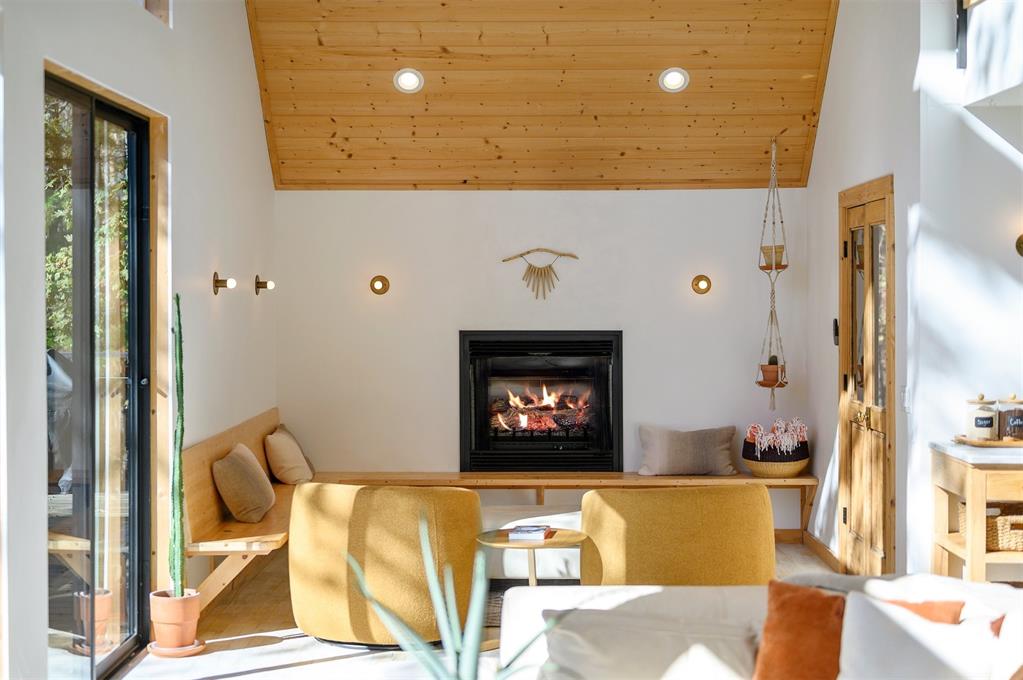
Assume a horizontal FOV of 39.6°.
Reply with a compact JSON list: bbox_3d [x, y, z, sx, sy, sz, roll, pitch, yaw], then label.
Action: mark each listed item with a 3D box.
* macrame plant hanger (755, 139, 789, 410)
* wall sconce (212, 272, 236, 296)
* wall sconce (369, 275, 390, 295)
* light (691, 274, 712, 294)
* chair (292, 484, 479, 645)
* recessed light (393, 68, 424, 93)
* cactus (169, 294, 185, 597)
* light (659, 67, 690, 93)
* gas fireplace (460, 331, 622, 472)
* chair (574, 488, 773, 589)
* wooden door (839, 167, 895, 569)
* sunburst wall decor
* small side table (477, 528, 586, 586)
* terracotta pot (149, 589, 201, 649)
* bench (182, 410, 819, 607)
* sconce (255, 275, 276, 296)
[{"bbox_3d":[1.574,-0.397,8.591,0.200,1.630,0.200,0,2,1],"label":"macrame plant hanger"},{"bbox_3d":[-1.454,-0.286,7.231,0.110,0.121,0.121,0,2,1],"label":"wall sconce"},{"bbox_3d":[-0.822,-0.342,8.858,0.121,0.121,0.110,0,2,1],"label":"wall sconce"},{"bbox_3d":[1.190,-0.343,8.821,0.121,0.121,0.110,0,2,1],"label":"light"},{"bbox_3d":[-0.595,0.998,6.649,0.850,0.730,0.800,1,2,21],"label":"chair"},{"bbox_3d":[-0.605,-1.525,8.352,0.183,0.183,0.030,0,43,1],"label":"recessed light"},{"bbox_3d":[-1.480,0.460,6.271,0.080,1.320,0.080,0,2,1],"label":"cactus"},{"bbox_3d":[0.956,-1.525,8.328,0.183,0.183,0.030,0,43,1],"label":"light"},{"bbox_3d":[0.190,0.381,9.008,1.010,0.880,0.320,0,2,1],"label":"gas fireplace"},{"bbox_3d":[0.771,0.995,6.551,0.850,0.730,0.800,-1,2,-19],"label":"chair"},{"bbox_3d":[1.840,0.265,7.261,0.090,2.112,1.168,0,2,1],"label":"wooden door"},{"bbox_3d":[0.184,-0.416,8.872,0.477,0.323,0.030,0,2,1],"label":"sunburst wall decor"},{"bbox_3d":[0.090,1.124,6.404,0.490,0.490,0.490,0,2,1],"label":"small side table"},{"bbox_3d":[-1.491,1.249,6.300,0.225,0.250,0.225,0,2,0],"label":"terracotta pot"},{"bbox_3d":[0.168,0.892,7.681,3.320,0.860,2.450,0,2,1],"label":"bench"},{"bbox_3d":[-1.435,-0.319,8.306,0.110,0.121,0.121,0,2,1],"label":"sconce"}]

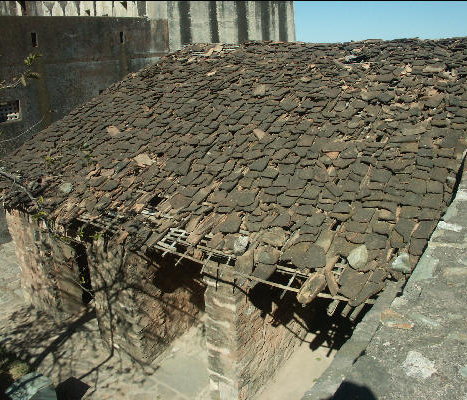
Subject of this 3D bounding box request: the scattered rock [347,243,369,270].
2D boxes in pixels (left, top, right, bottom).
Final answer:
[{"bbox_3d":[1.578,0.732,5.486,0.300,0.150,0.220,-36,45,-18],"label":"scattered rock"}]

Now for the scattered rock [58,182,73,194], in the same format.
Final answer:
[{"bbox_3d":[-3.239,-0.222,8.314,0.270,0.120,0.200,23,57,37],"label":"scattered rock"}]

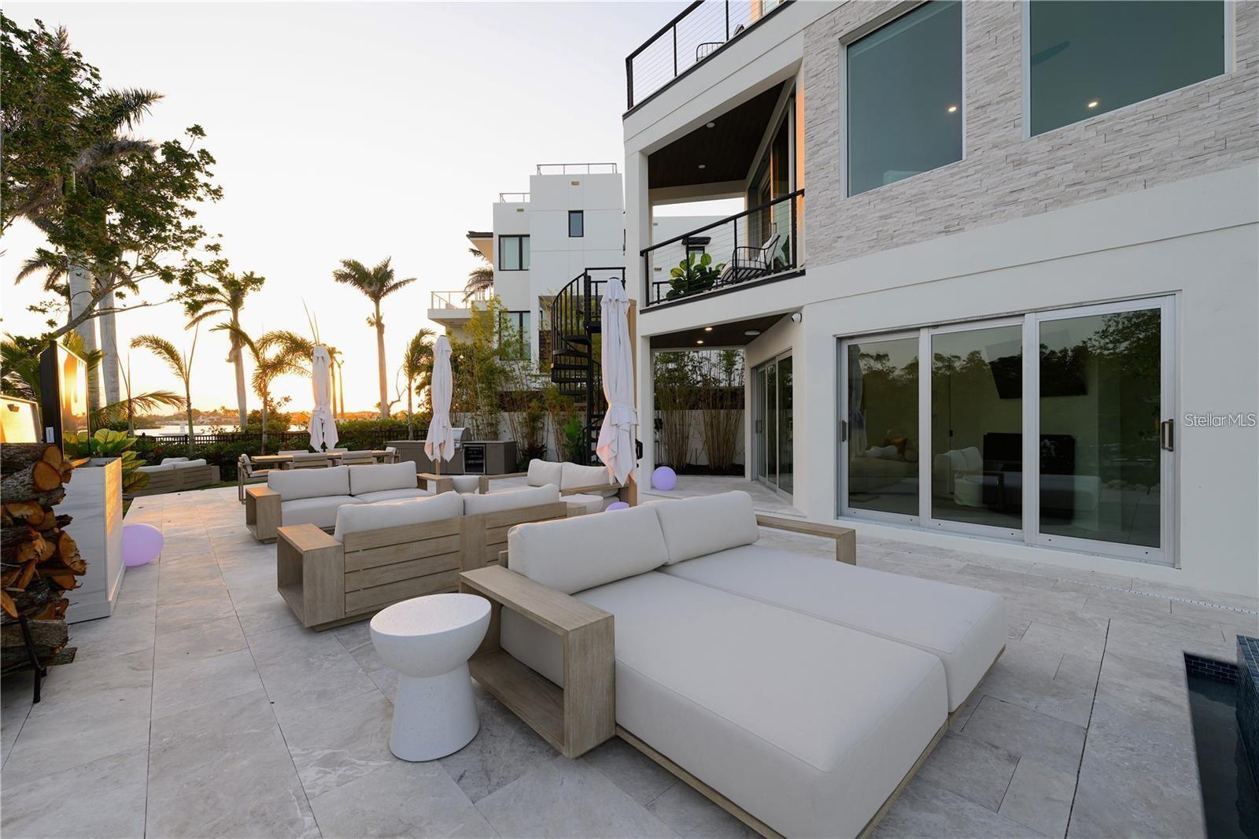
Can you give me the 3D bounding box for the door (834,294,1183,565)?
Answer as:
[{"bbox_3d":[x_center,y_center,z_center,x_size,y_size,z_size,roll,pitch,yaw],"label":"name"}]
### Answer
[{"bbox_3d":[3.485,0.090,4.980,0.130,2.200,2.740,0,0,-44],"label":"door"}]

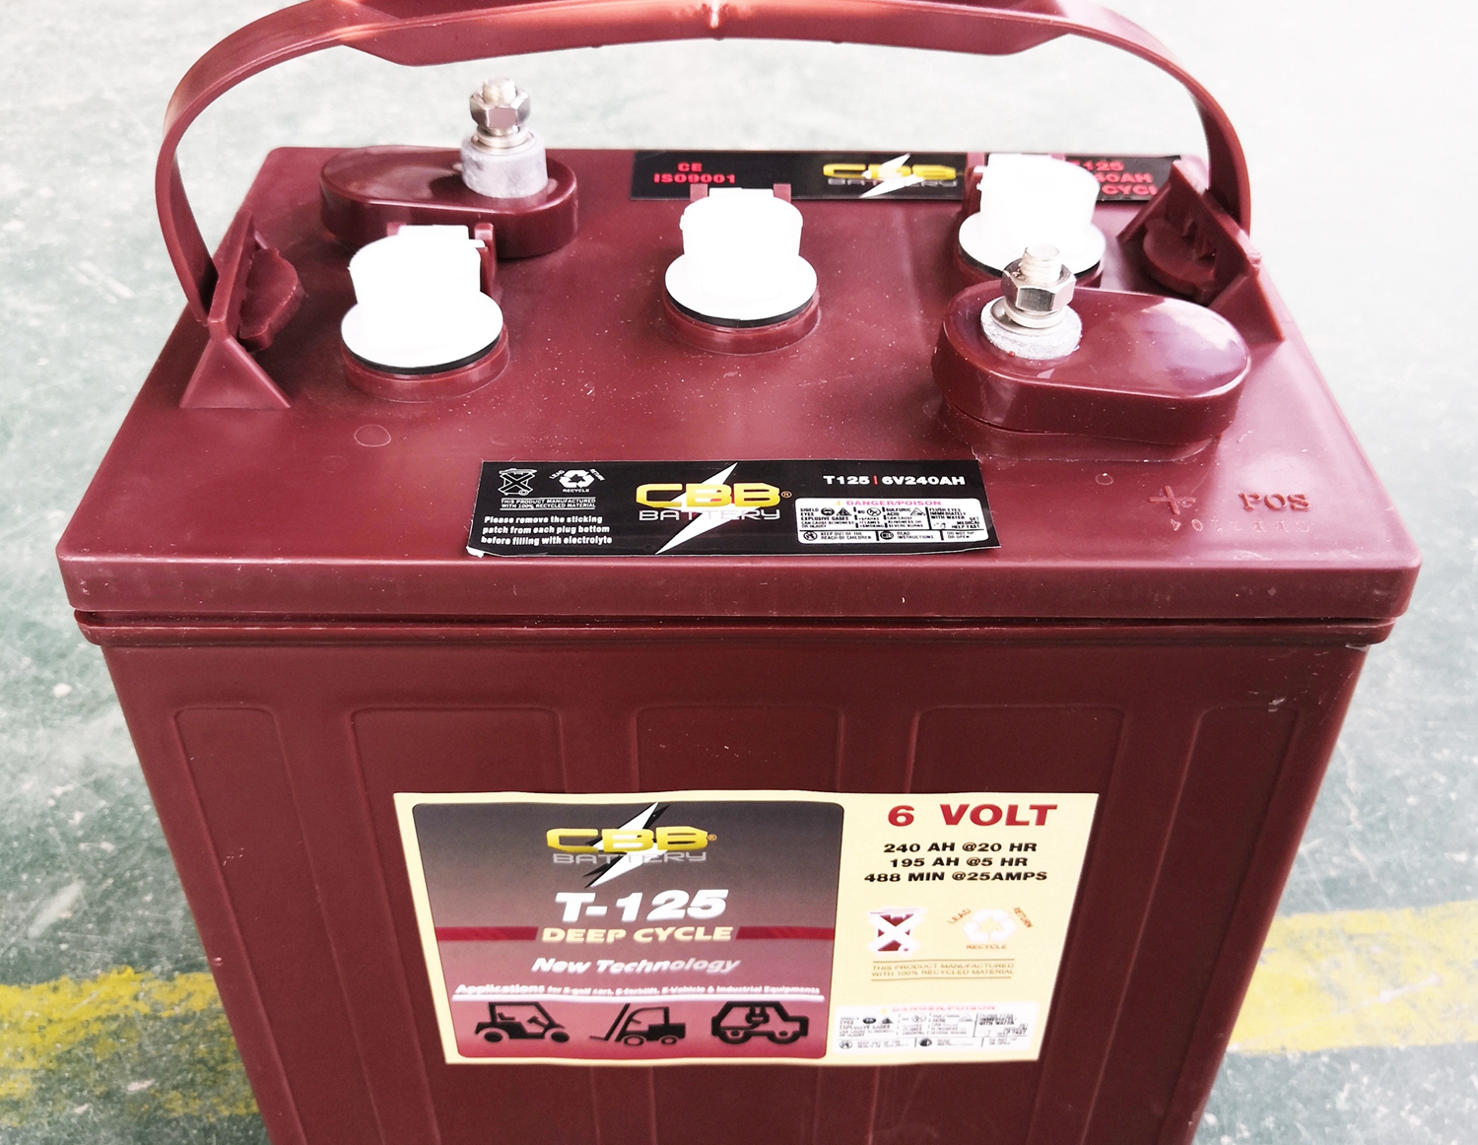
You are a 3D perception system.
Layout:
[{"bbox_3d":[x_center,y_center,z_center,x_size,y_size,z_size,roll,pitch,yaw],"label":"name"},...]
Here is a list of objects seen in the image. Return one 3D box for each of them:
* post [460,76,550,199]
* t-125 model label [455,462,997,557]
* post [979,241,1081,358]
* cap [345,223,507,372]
[{"bbox_3d":[-0.058,-0.107,0.378,0.021,0.025,0.021,0,40,0],"label":"post"},{"bbox_3d":[-0.001,-0.014,0.304,0.102,0.002,0.029,-1,40,-1],"label":"t-125 model label"},{"bbox_3d":[0.062,-0.058,0.321,0.021,0.021,0.021,0,40,0],"label":"post"},{"bbox_3d":[-0.070,-0.060,0.337,0.035,0.019,0.036,0,40,0],"label":"cap"}]

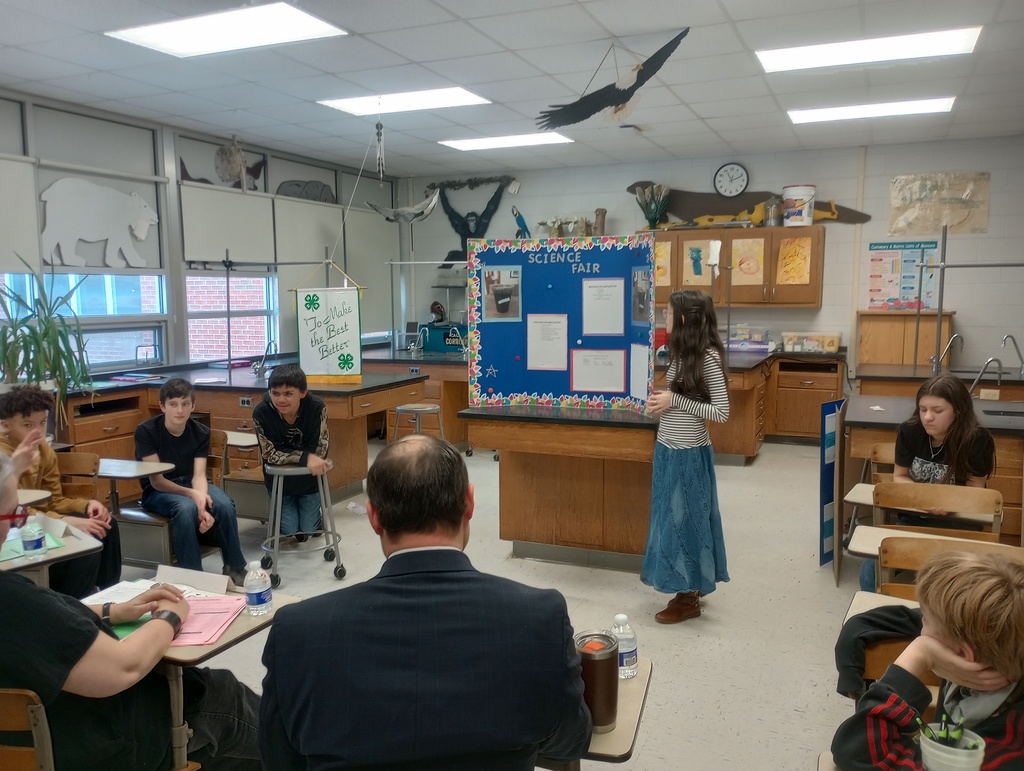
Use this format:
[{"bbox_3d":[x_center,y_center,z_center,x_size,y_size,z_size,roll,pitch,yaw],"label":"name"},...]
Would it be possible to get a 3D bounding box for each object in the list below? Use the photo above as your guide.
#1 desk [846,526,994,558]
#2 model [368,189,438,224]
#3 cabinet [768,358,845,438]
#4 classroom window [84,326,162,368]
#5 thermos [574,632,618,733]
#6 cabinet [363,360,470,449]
[{"bbox_3d":[1.452,0.863,2.807,0.600,0.660,0.420,2,7,23],"label":"desk"},{"bbox_3d":[-1.188,-1.942,9.000,0.780,0.370,0.350,-1,7,-7],"label":"model"},{"bbox_3d":[2.890,0.126,8.124,0.720,0.880,0.560,2,7,23],"label":"cabinet"},{"bbox_3d":[-3.018,-0.283,6.303,0.070,0.370,0.930,3,7,23],"label":"classroom window"},{"bbox_3d":[0.170,0.593,1.661,0.086,0.176,0.086,0,7,0],"label":"thermos"},{"bbox_3d":[-0.652,0.184,7.807,1.400,0.890,0.850,2,7,23],"label":"cabinet"}]

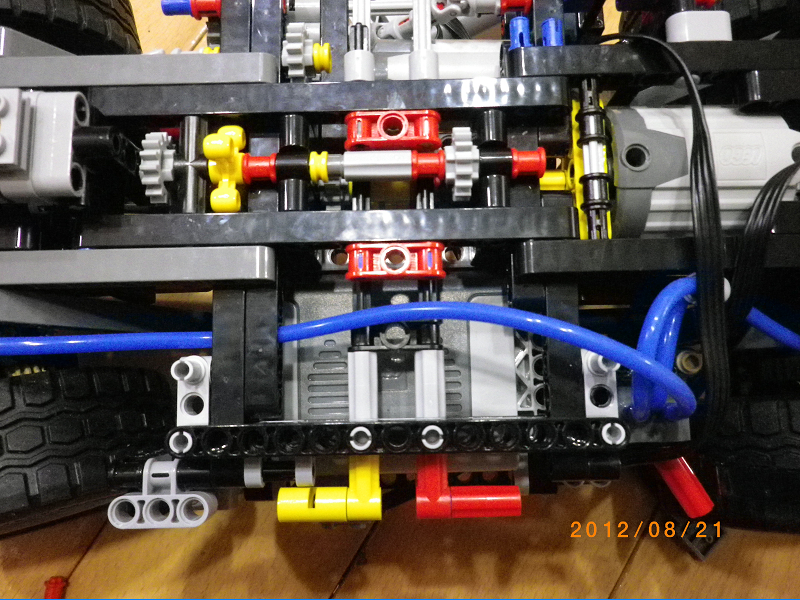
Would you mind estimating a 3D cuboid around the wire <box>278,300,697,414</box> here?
[{"bbox_3d":[0.017,0.014,0.143,0.095,0.030,0.027,-1,81,0],"label":"wire"}]

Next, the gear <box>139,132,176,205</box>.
[{"bbox_3d":[-0.057,-0.031,0.154,0.008,0.017,0.017,-1,83,0],"label":"gear"}]

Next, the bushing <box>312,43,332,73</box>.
[{"bbox_3d":[-0.019,-0.060,0.160,0.004,0.007,0.007,-1,83,0],"label":"bushing"}]

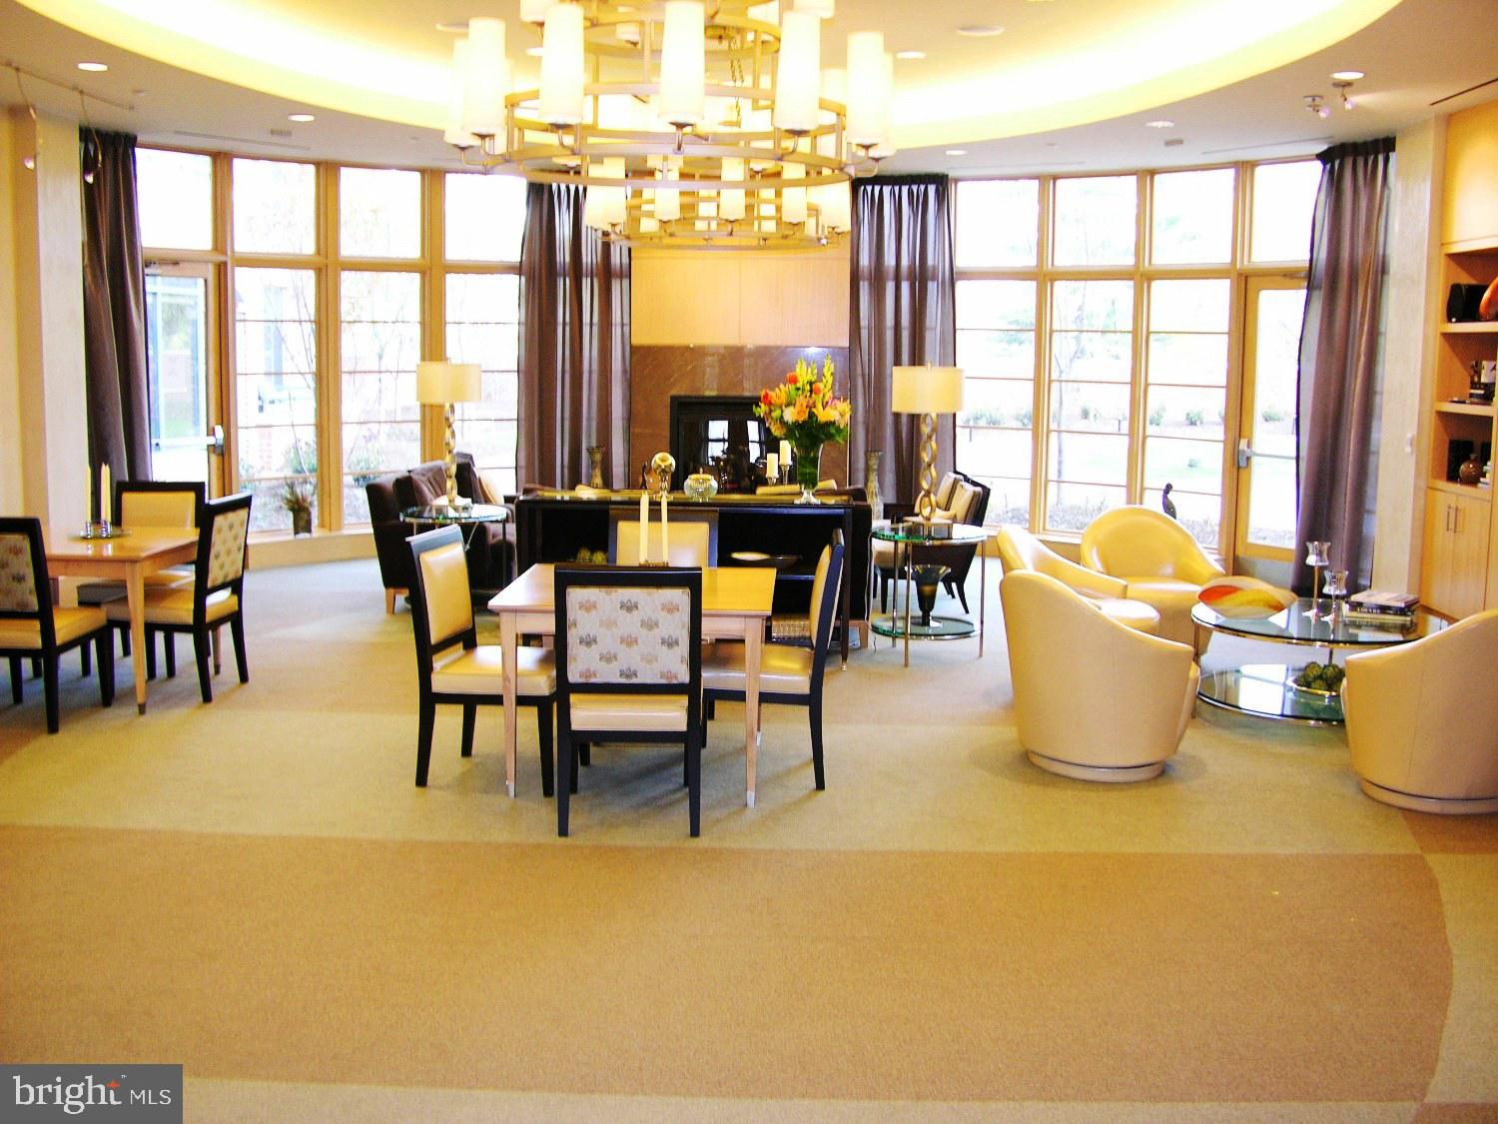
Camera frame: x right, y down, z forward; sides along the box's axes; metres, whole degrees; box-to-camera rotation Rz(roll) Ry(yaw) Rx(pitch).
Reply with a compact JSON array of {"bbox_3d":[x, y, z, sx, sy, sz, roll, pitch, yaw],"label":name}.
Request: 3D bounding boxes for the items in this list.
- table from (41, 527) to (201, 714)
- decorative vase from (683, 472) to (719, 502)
[{"bbox_3d":[-3.144,0.262,7.196,1.030,0.740,1.020,1,8,2],"label":"table"},{"bbox_3d":[-0.253,-0.408,8.121,0.180,0.165,0.180,1,8,0],"label":"decorative vase"}]

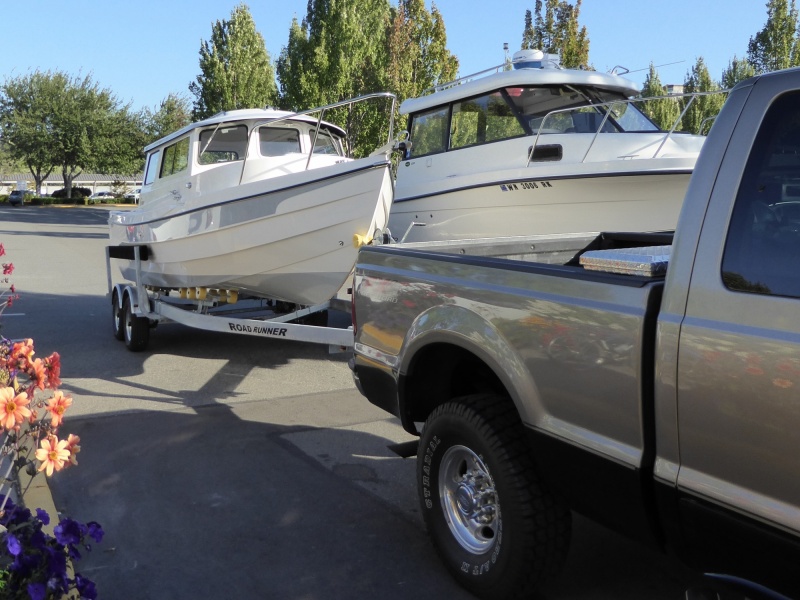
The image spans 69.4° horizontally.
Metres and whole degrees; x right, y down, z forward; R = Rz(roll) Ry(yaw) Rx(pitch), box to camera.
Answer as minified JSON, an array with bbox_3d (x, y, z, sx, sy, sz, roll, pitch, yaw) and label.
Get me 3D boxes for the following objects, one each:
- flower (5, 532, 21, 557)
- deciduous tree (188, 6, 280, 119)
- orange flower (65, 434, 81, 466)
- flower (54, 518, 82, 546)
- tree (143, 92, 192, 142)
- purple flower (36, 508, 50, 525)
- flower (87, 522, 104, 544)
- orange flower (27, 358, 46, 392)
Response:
[{"bbox_3d":[-0.885,0.559,1.320,0.050,0.055,0.038,-8,13,-36],"label":"flower"},{"bbox_3d":[-10.000,-11.388,35.516,5.300,12.600,5.300,0,11,0],"label":"deciduous tree"},{"bbox_3d":[-0.758,0.346,1.330,0.040,0.075,0.075,6,12,30],"label":"orange flower"},{"bbox_3d":[-0.780,0.547,1.360,0.062,0.062,0.040,-3,11,-17],"label":"flower"},{"bbox_3d":[-23.300,-14.907,58.256,6.600,11.200,6.600,0,11,0],"label":"tree"},{"bbox_3d":[-0.864,0.525,1.400,0.035,0.042,0.042,8,13,36],"label":"purple flower"},{"bbox_3d":[-0.717,0.550,1.360,0.048,0.050,0.040,-10,15,-44],"label":"flower"},{"bbox_3d":[-0.837,0.174,1.330,0.045,0.078,0.075,1,11,6],"label":"orange flower"}]

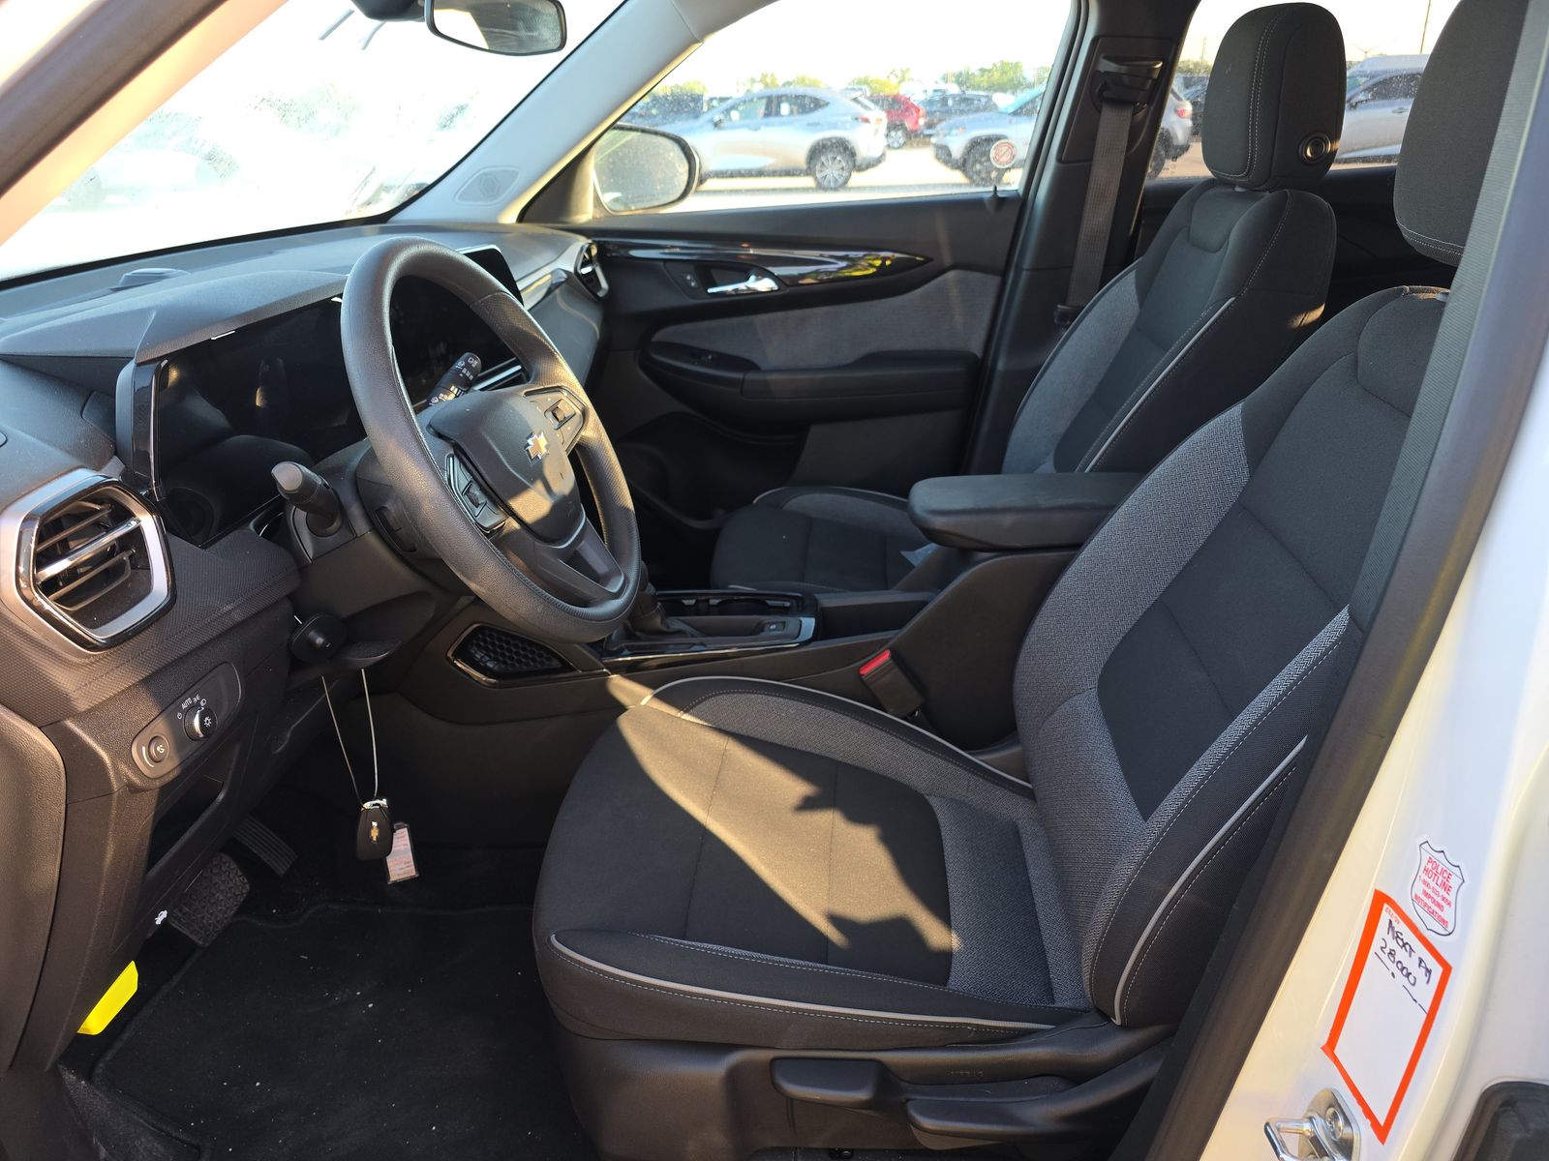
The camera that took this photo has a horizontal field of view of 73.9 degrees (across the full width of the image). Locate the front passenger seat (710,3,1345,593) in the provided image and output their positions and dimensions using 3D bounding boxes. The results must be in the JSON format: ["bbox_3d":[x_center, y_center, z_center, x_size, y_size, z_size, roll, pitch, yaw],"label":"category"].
[{"bbox_3d":[0.320,-0.254,1.558,0.870,1.050,0.500,0,25,5],"label":"front passenger seat"}]

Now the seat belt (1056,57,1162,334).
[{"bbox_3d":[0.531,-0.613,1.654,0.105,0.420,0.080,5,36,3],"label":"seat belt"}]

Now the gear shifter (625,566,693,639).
[{"bbox_3d":[-0.155,0.026,1.307,0.100,0.130,0.075,0,25,5],"label":"gear shifter"}]

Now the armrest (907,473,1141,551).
[{"bbox_3d":[0.320,-0.088,1.253,0.320,0.062,0.150,0,25,5],"label":"armrest"}]

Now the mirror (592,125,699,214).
[{"bbox_3d":[-0.276,-0.804,2.010,0.140,0.170,0.240,12,28,28],"label":"mirror"}]

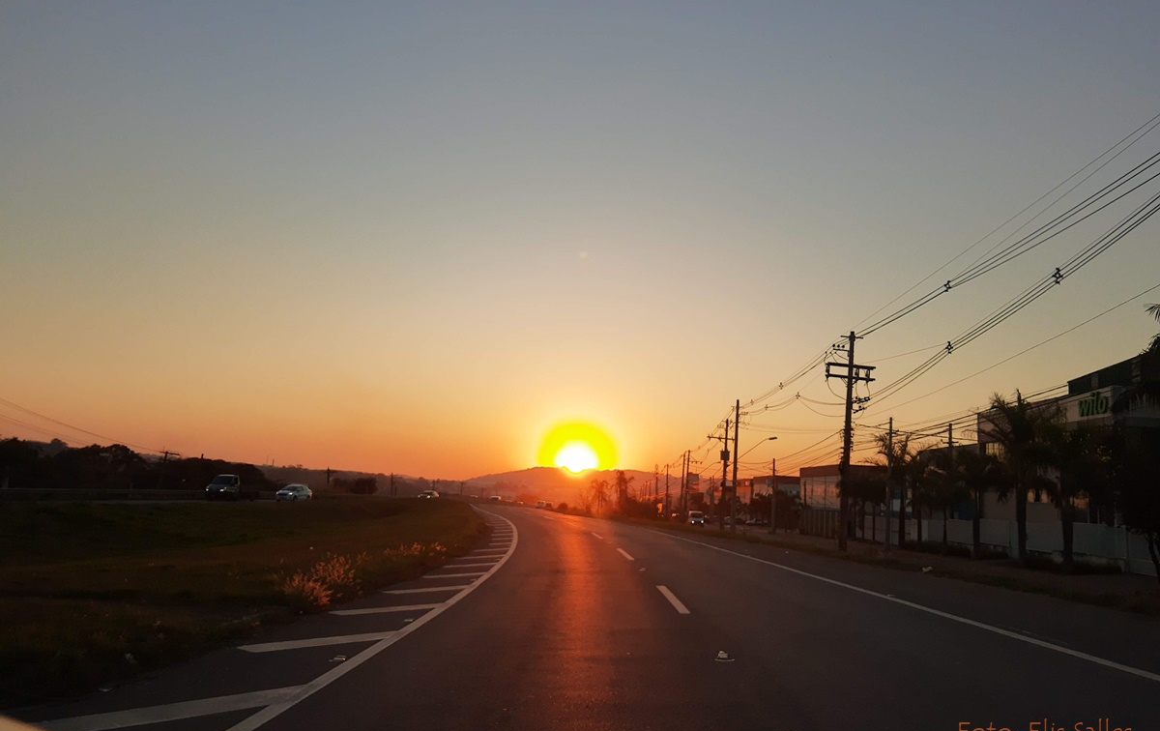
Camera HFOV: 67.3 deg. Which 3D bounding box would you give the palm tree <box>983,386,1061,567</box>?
[{"bbox_3d":[20.738,5.180,40.901,3.900,8.036,3.800,4,-9,0],"label":"palm tree"}]

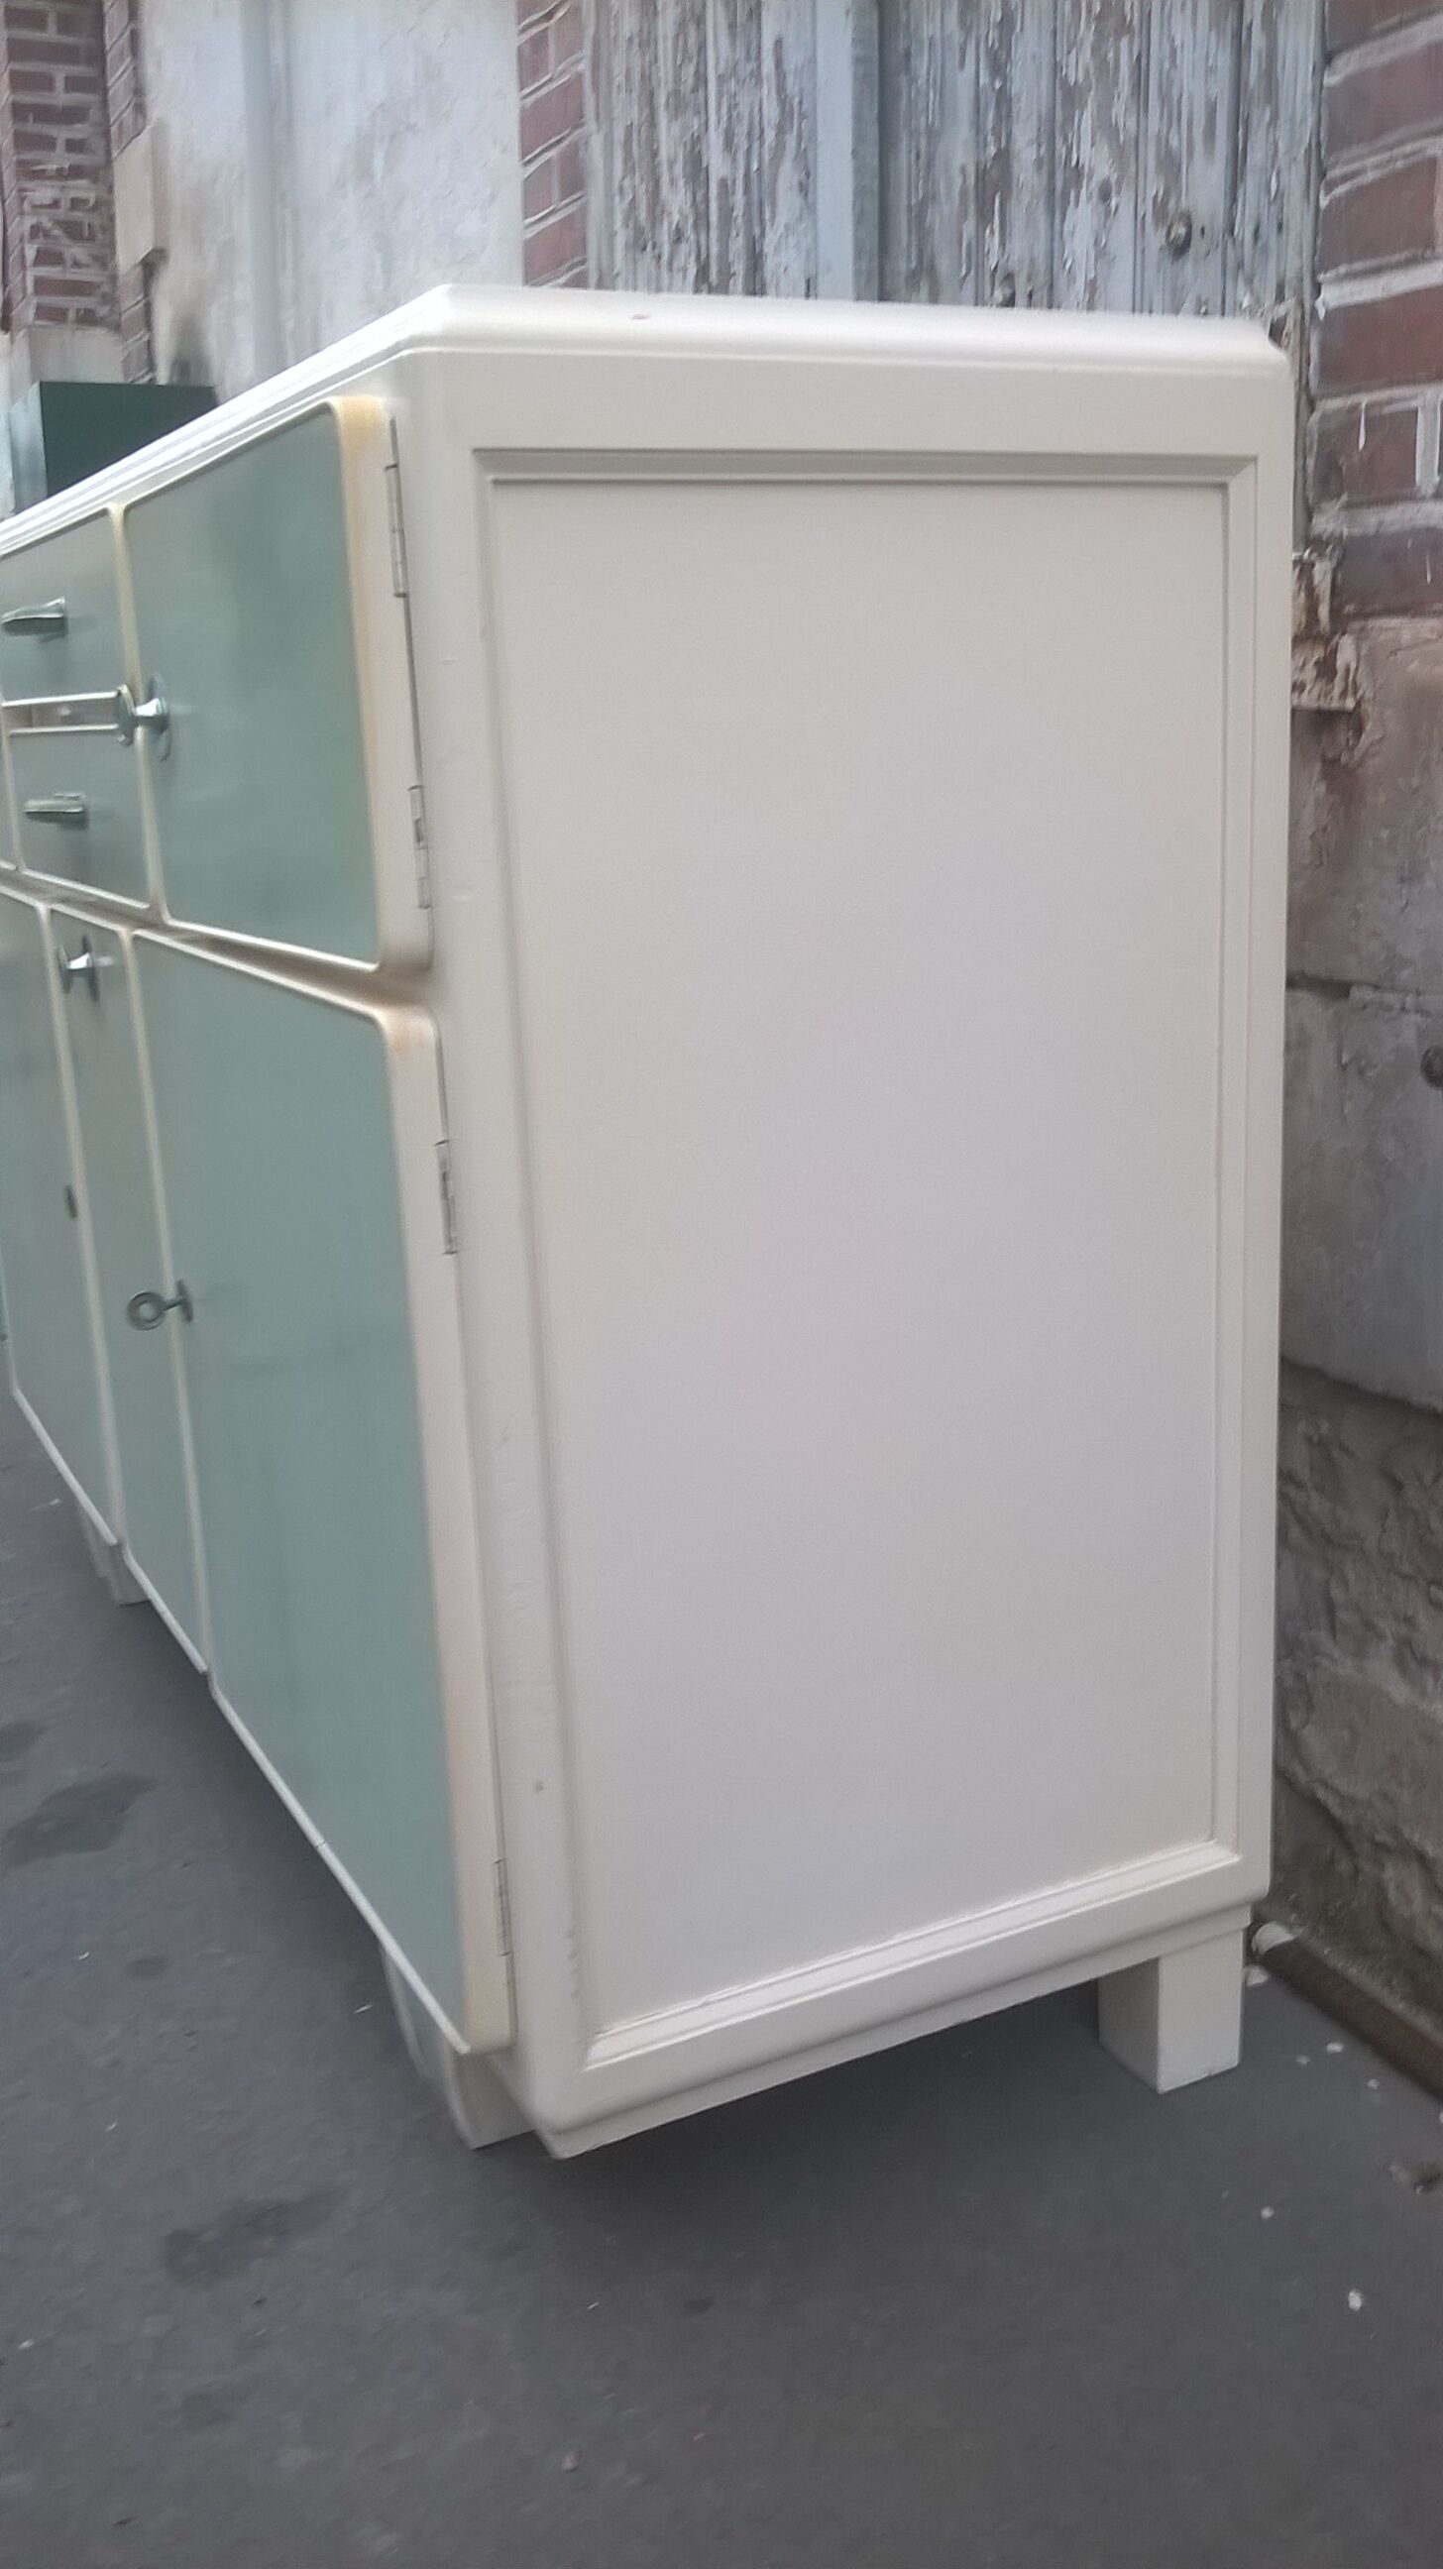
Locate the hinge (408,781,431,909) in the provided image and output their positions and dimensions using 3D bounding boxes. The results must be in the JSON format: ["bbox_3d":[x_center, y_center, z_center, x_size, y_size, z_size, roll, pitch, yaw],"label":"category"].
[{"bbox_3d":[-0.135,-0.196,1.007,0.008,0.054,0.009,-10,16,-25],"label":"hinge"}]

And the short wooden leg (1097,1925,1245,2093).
[{"bbox_3d":[0.281,0.440,1.410,0.061,0.098,0.059,-10,16,-25],"label":"short wooden leg"}]

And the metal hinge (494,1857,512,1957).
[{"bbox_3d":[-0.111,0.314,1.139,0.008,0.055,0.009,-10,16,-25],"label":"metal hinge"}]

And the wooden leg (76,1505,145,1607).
[{"bbox_3d":[-0.600,0.260,2.267,0.081,0.098,0.087,-10,16,-25],"label":"wooden leg"}]

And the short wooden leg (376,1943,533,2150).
[{"bbox_3d":[-0.154,0.465,1.393,0.082,0.098,0.085,-10,16,-25],"label":"short wooden leg"}]

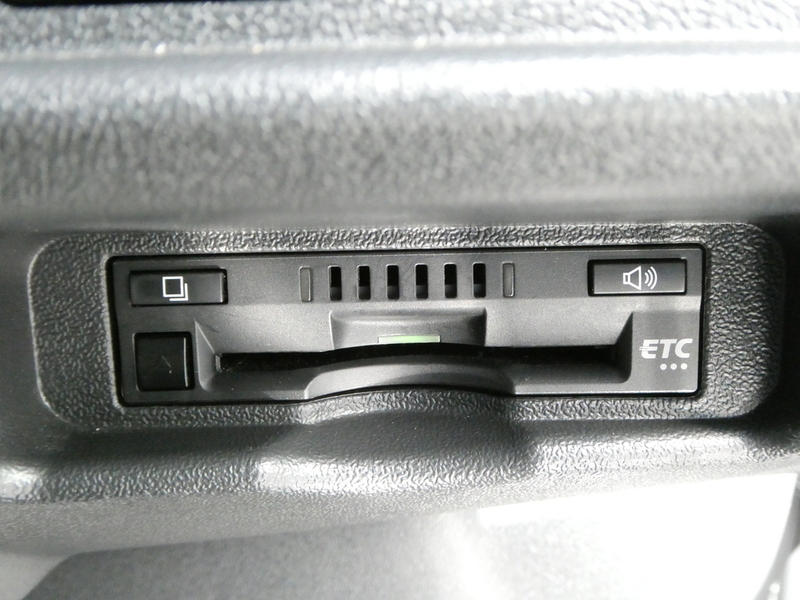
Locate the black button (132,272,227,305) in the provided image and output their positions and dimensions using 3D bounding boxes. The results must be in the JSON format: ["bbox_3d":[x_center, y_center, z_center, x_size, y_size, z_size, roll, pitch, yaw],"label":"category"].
[{"bbox_3d":[-0.029,-0.002,0.106,0.012,0.004,0.003,-1,7,1],"label":"black button"}]

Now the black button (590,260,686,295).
[{"bbox_3d":[0.031,-0.003,0.105,0.012,0.004,0.003,-1,7,1],"label":"black button"}]

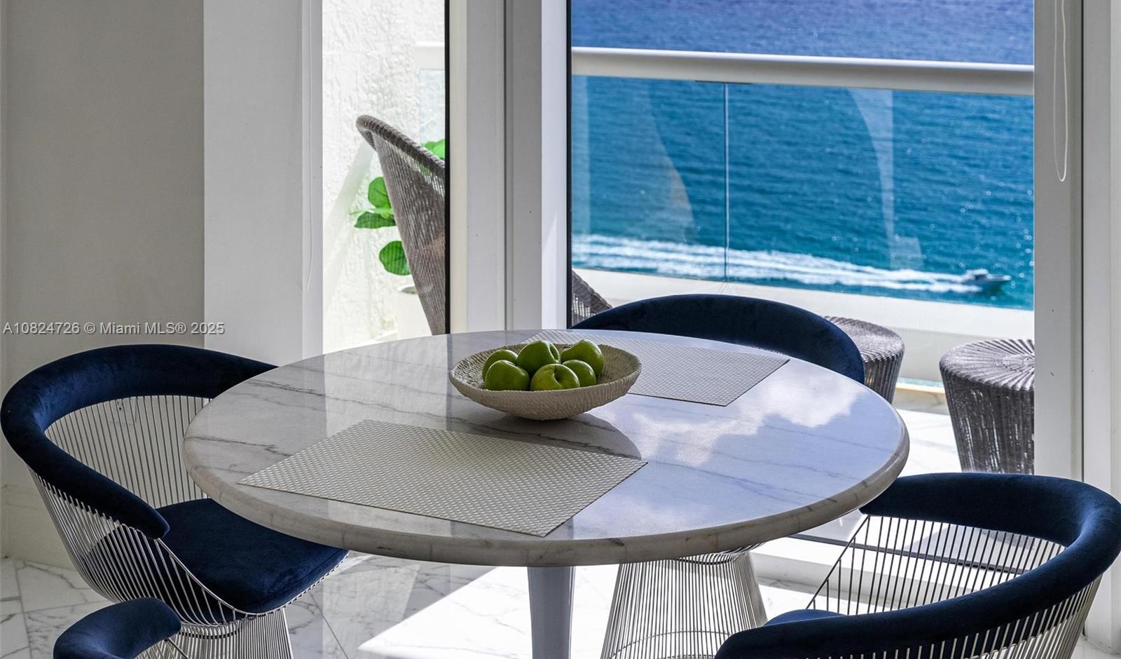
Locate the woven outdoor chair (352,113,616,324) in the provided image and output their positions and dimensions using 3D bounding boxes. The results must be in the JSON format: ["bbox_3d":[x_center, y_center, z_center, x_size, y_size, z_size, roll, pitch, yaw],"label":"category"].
[{"bbox_3d":[-0.180,-0.154,4.939,0.820,0.970,0.780,-9,16,-31],"label":"woven outdoor chair"}]

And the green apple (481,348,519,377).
[{"bbox_3d":[-0.099,0.068,2.817,0.074,0.067,0.074,0,14,0],"label":"green apple"}]

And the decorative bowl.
[{"bbox_3d":[-0.025,0.100,2.761,0.312,0.080,0.318,0,14,0],"label":"decorative bowl"}]

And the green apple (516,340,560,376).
[{"bbox_3d":[-0.037,0.055,2.803,0.067,0.074,0.074,-33,12,28],"label":"green apple"}]

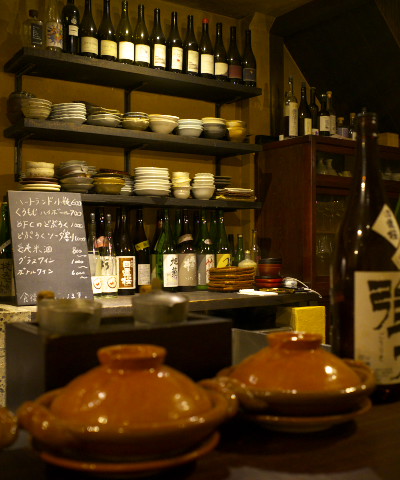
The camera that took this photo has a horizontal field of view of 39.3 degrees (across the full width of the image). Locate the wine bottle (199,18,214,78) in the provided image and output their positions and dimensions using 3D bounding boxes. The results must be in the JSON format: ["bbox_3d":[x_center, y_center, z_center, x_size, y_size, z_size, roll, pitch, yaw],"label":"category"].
[{"bbox_3d":[0.032,-0.939,2.768,0.081,0.299,0.081,0,0,0],"label":"wine bottle"}]

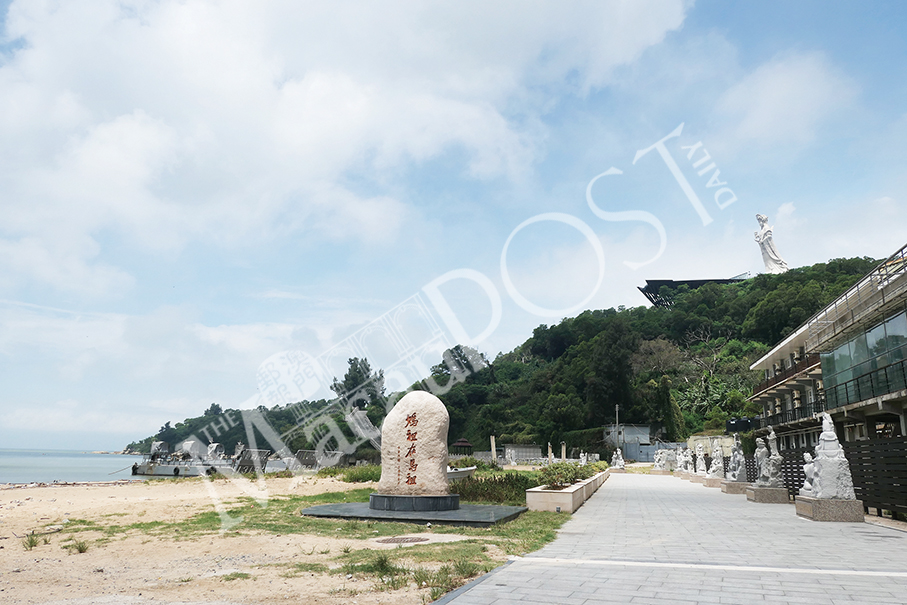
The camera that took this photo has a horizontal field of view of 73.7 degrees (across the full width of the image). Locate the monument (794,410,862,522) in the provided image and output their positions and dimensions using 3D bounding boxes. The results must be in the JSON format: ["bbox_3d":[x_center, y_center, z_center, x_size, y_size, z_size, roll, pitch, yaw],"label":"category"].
[{"bbox_3d":[9.360,4.127,15.391,1.138,2.589,1.612,-3,-15,15],"label":"monument"}]

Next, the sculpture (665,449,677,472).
[{"bbox_3d":[25.358,18.514,70.500,1.200,2.400,1.350,-3,-15,15],"label":"sculpture"}]

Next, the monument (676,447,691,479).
[{"bbox_3d":[18.850,13.070,48.879,1.250,2.350,1.500,-3,-15,15],"label":"monument"}]

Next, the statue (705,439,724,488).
[{"bbox_3d":[15.601,9.605,36.075,1.250,2.550,1.550,-3,-15,15],"label":"statue"}]

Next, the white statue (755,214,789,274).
[{"bbox_3d":[135.200,-24.900,258.200,11.500,28.800,10.000,0,-15,6],"label":"white statue"}]

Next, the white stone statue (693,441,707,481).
[{"bbox_3d":[18.100,11.800,44.500,1.250,2.850,1.720,-3,-15,15],"label":"white stone statue"}]

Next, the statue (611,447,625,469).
[{"bbox_3d":[18.729,17.762,68.849,1.400,2.200,1.150,-3,-15,15],"label":"statue"}]

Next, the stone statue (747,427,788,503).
[{"bbox_3d":[12.000,6.200,23.200,1.250,2.800,1.720,-3,-15,15],"label":"stone statue"}]

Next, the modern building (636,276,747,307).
[{"bbox_3d":[114.192,-6.318,283.000,51.000,13.500,16.000,-1,-15,6],"label":"modern building"}]

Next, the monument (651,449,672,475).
[{"bbox_3d":[21.848,16.788,63.609,1.800,2.400,1.300,-3,-15,15],"label":"monument"}]

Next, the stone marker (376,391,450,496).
[{"bbox_3d":[-1.045,3.795,16.497,1.972,2.749,0.965,-2,-15,11],"label":"stone marker"}]

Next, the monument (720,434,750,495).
[{"bbox_3d":[12.616,7.190,27.164,1.068,2.640,1.511,-3,-15,15],"label":"monument"}]

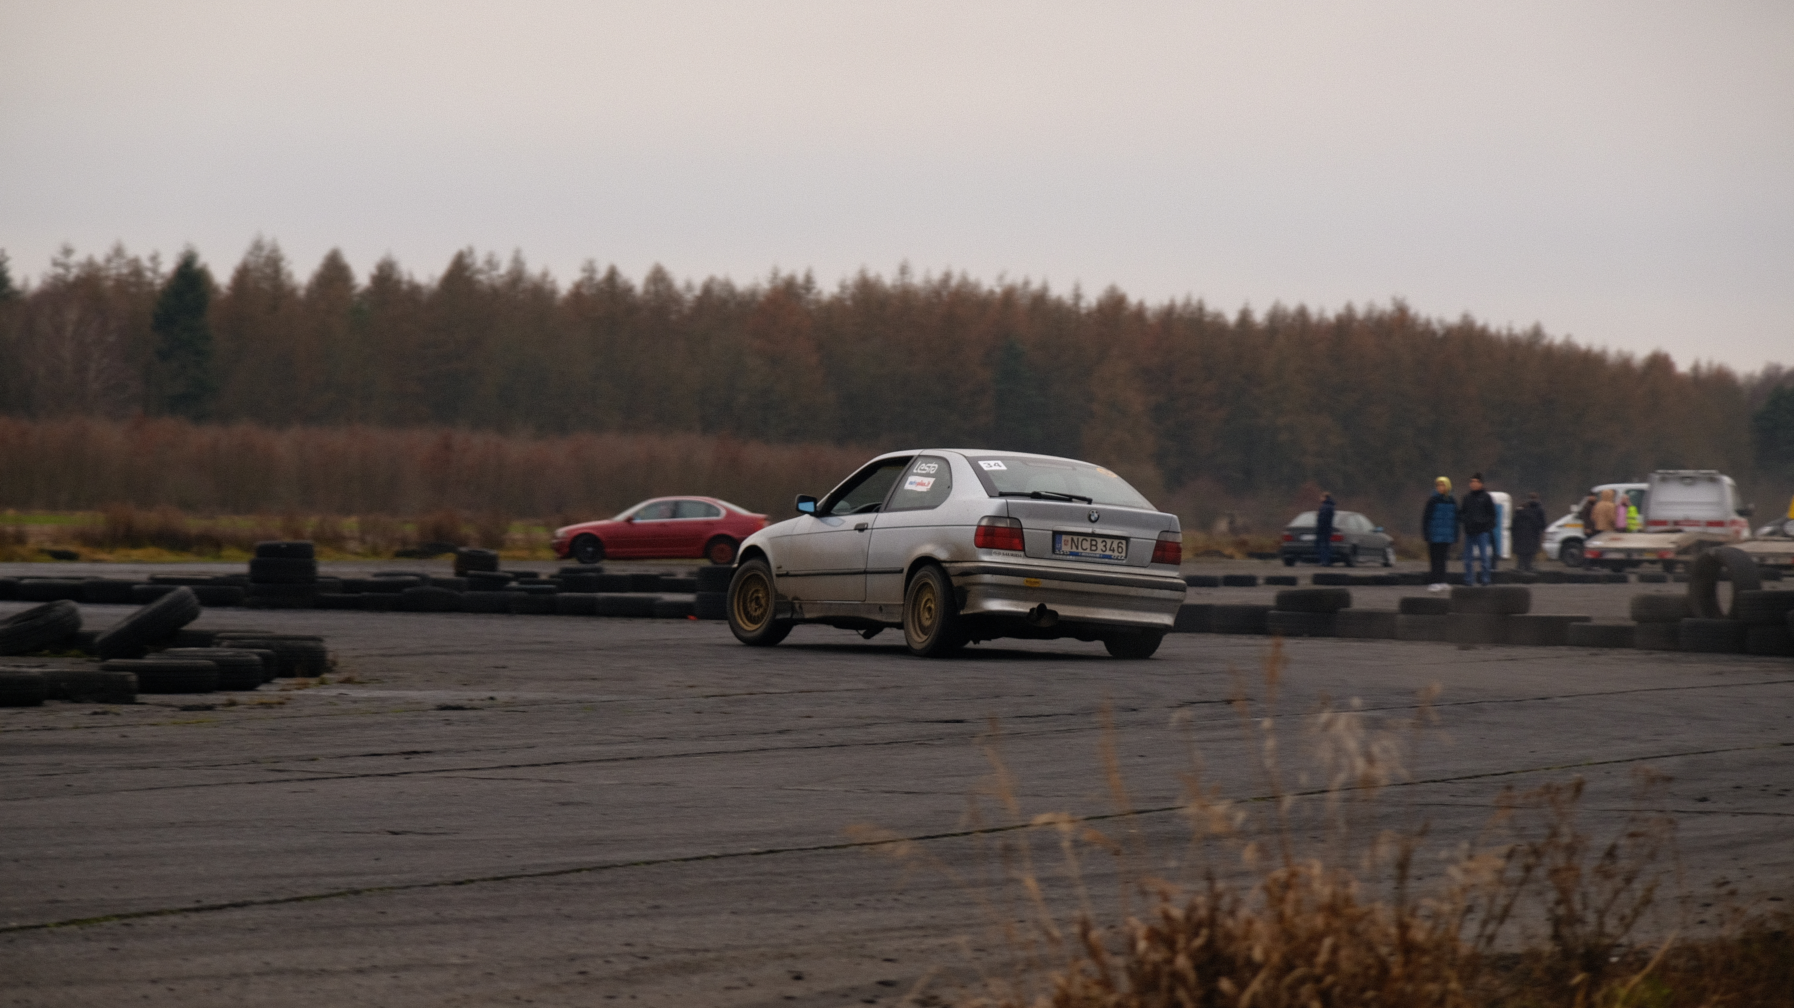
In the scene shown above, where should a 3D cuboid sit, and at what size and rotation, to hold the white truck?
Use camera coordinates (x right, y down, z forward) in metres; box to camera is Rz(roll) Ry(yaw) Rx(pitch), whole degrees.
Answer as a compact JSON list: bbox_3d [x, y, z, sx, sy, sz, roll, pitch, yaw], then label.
[{"bbox_3d":[17.636,0.411,136.800,2.100,2.400,6.800,1,0,22],"label":"white truck"}]

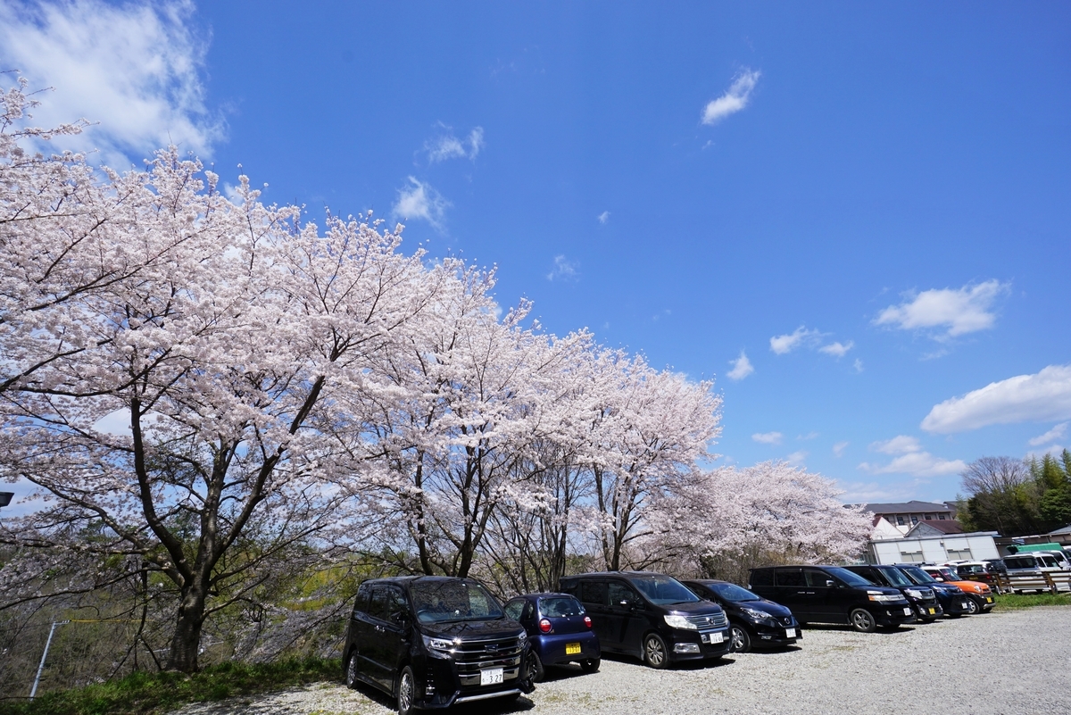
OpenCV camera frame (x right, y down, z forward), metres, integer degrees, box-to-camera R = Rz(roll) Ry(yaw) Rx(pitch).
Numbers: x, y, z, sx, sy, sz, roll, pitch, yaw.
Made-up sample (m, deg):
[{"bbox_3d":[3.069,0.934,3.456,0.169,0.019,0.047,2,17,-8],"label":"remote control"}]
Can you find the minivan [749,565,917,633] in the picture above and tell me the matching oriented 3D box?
[{"bbox_3d":[9.806,8.004,15.073,1.705,1.850,4.610,12,-29,-26],"label":"minivan"}]

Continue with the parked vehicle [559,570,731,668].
[{"bbox_3d":[2.518,6.272,11.012,1.695,1.815,4.690,13,-29,-27],"label":"parked vehicle"}]

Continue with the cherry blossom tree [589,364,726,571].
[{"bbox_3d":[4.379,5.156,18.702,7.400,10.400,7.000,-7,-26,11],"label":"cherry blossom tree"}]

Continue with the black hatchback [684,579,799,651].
[{"bbox_3d":[4.965,6.925,12.191,1.695,1.520,4.100,13,-29,-28],"label":"black hatchback"}]

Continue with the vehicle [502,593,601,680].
[{"bbox_3d":[-0.108,6.175,10.148,1.475,1.510,3.285,16,-31,-32],"label":"vehicle"}]

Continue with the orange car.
[{"bbox_3d":[16.579,9.609,18.542,1.475,1.665,3.395,12,-29,-26],"label":"orange car"}]

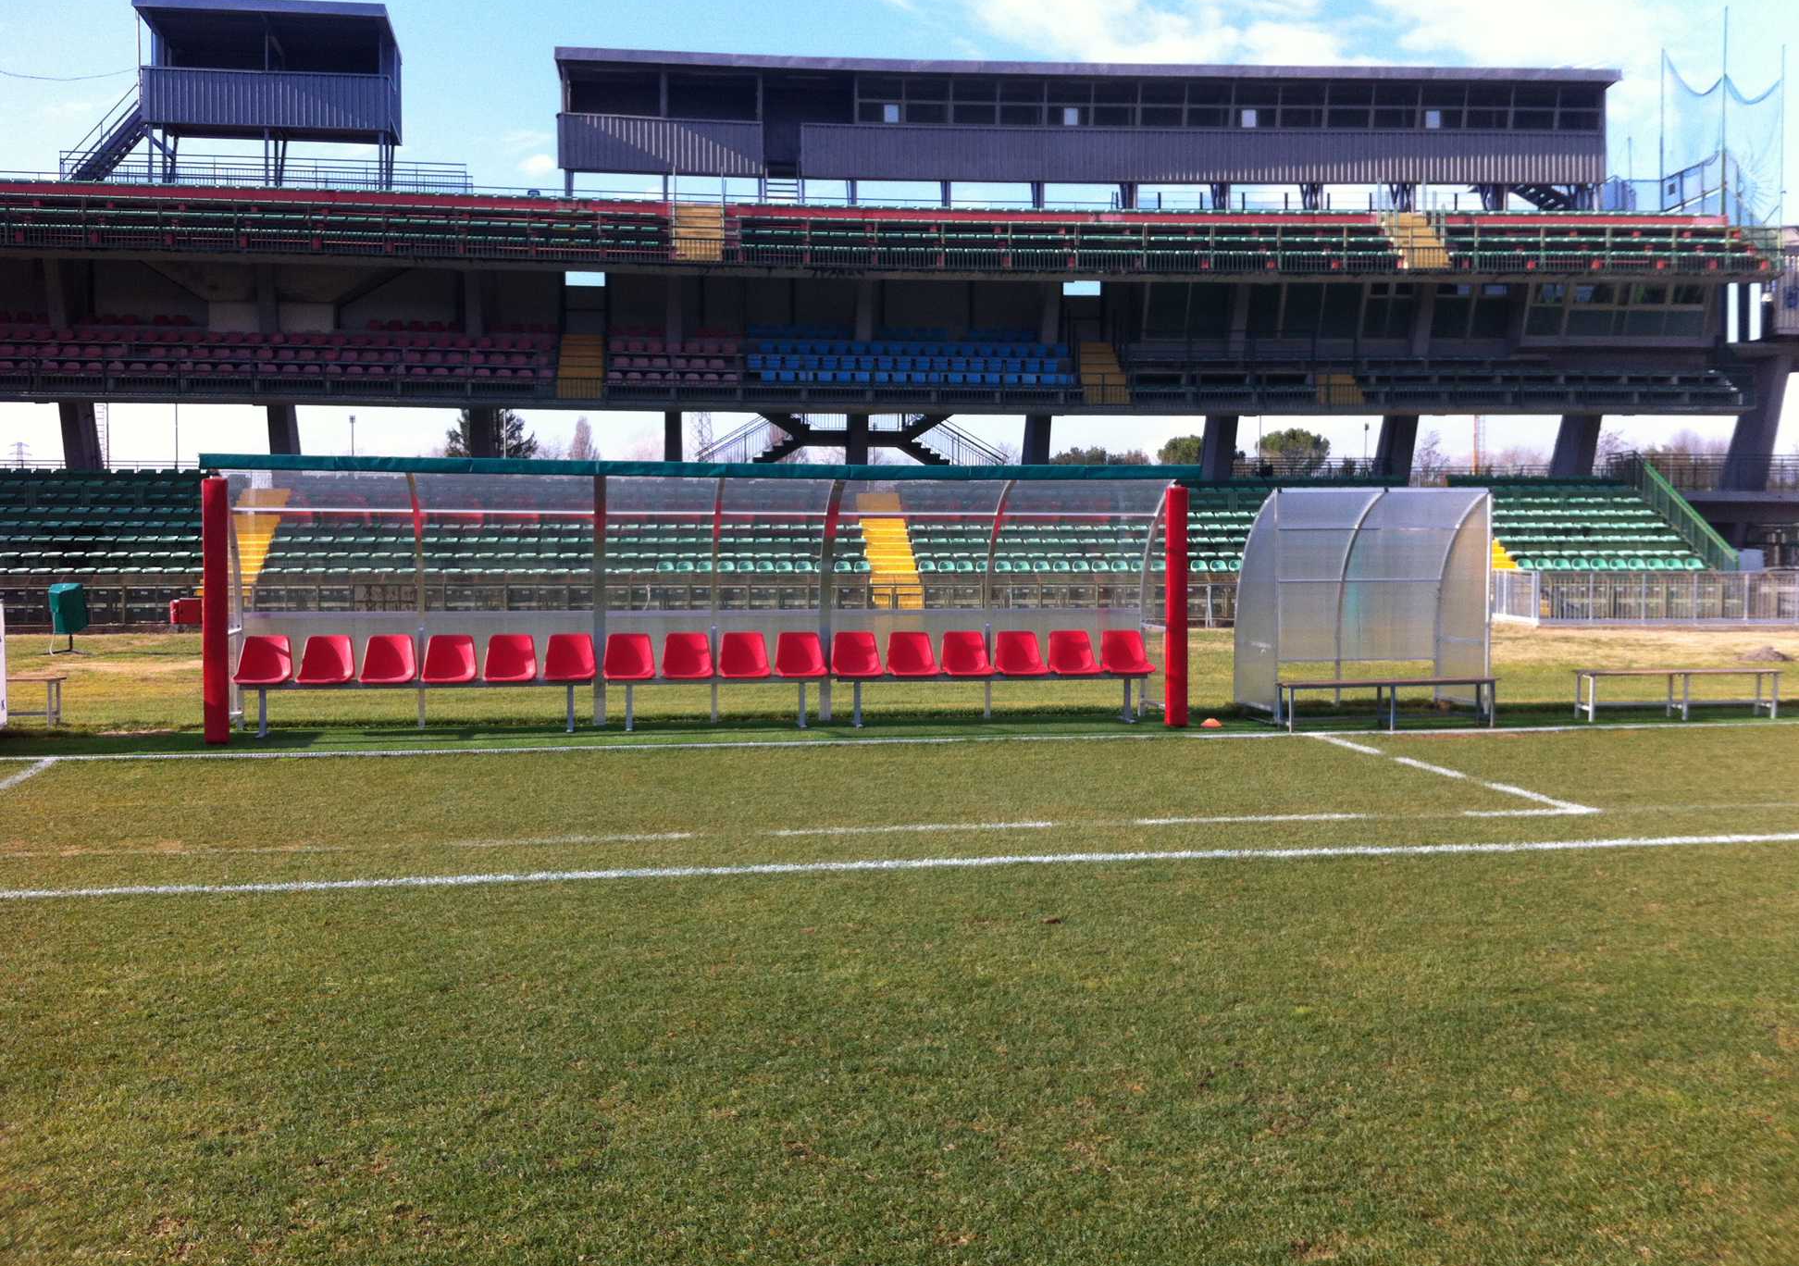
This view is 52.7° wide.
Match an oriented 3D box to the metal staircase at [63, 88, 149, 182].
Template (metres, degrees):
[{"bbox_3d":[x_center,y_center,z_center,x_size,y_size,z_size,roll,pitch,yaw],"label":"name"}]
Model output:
[{"bbox_3d":[-19.420,-12.032,44.300,2.200,2.600,0.850,0,2,-4],"label":"metal staircase"}]

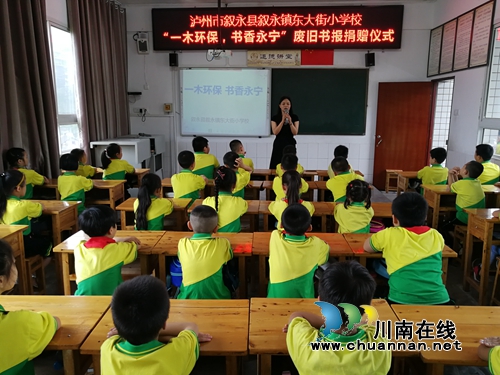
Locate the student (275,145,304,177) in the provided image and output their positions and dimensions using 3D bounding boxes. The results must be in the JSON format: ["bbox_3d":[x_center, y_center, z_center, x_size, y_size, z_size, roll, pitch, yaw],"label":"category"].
[{"bbox_3d":[0.513,0.000,5.115,0.360,1.142,0.570,1,11,1],"label":"student"}]

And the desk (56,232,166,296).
[{"bbox_3d":[-0.877,0.694,2.599,0.600,0.710,0.390,0,11,1],"label":"desk"}]

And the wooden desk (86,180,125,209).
[{"bbox_3d":[-1.783,0.316,4.532,0.600,0.727,0.400,1,11,1],"label":"wooden desk"}]

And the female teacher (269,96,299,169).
[{"bbox_3d":[0.505,-0.508,5.906,0.440,1.680,0.360,1,11,4],"label":"female teacher"}]

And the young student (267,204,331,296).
[{"bbox_3d":[0.269,0.576,2.403,0.370,1.007,0.560,1,11,5],"label":"young student"}]

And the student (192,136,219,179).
[{"bbox_3d":[-0.501,-0.054,5.118,0.380,1.234,0.600,3,12,13],"label":"student"}]

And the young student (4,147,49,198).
[{"bbox_3d":[-2.384,0.105,4.384,0.380,1.124,0.560,2,11,9],"label":"young student"}]

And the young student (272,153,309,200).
[{"bbox_3d":[0.437,0.144,4.435,0.380,1.061,0.560,1,11,2],"label":"young student"}]

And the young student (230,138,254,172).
[{"bbox_3d":[-0.048,-0.034,5.120,0.370,1.200,0.580,4,12,16],"label":"young student"}]

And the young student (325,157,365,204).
[{"bbox_3d":[0.993,0.199,4.149,0.400,1.080,0.500,0,11,1],"label":"young student"}]

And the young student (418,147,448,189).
[{"bbox_3d":[2.299,0.007,5.125,0.380,1.082,0.560,0,11,-1],"label":"young student"}]

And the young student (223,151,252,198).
[{"bbox_3d":[-0.128,0.127,4.448,0.380,1.083,0.560,2,11,6],"label":"young student"}]

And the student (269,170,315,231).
[{"bbox_3d":[0.333,0.362,3.352,0.380,1.055,0.560,1,11,2],"label":"student"}]

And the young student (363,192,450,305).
[{"bbox_3d":[0.826,0.560,2.267,0.450,1.168,0.620,1,11,1],"label":"young student"}]

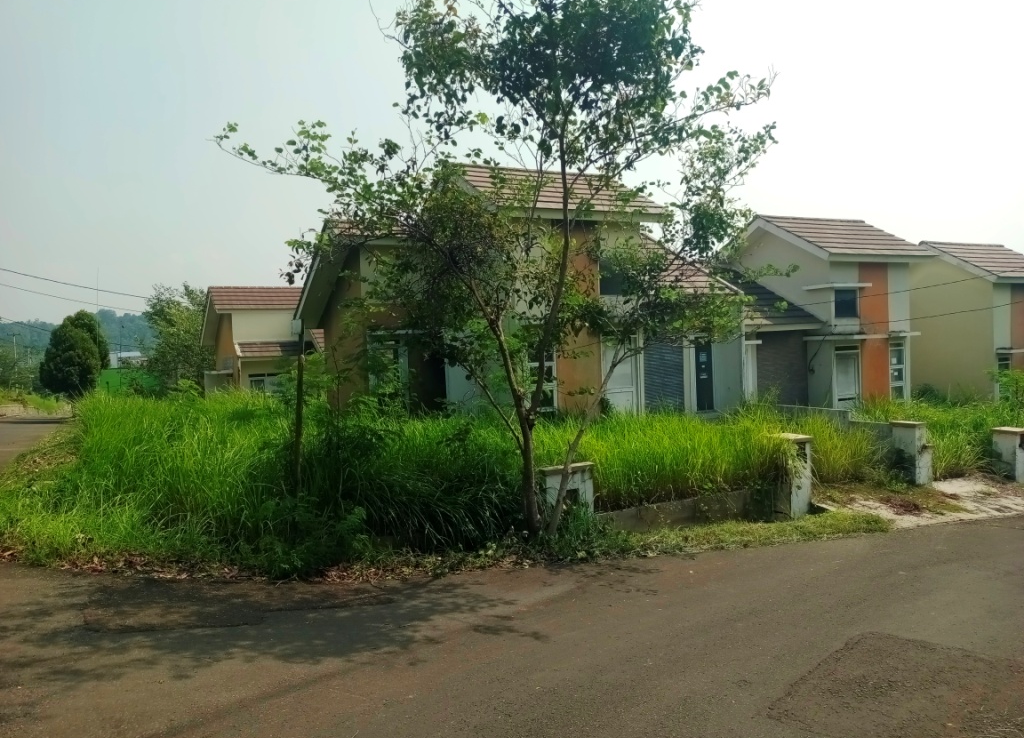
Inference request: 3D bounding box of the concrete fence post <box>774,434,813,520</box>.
[{"bbox_3d":[4.298,1.647,11.399,0.420,1.168,0.500,-3,2,-24],"label":"concrete fence post"}]

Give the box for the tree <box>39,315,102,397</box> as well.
[{"bbox_3d":[-19.105,-0.281,32.000,2.437,4.068,2.437,-3,2,-24],"label":"tree"}]

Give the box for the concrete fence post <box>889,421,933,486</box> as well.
[{"bbox_3d":[6.725,1.408,12.466,0.412,0.991,0.480,-3,2,-24],"label":"concrete fence post"}]

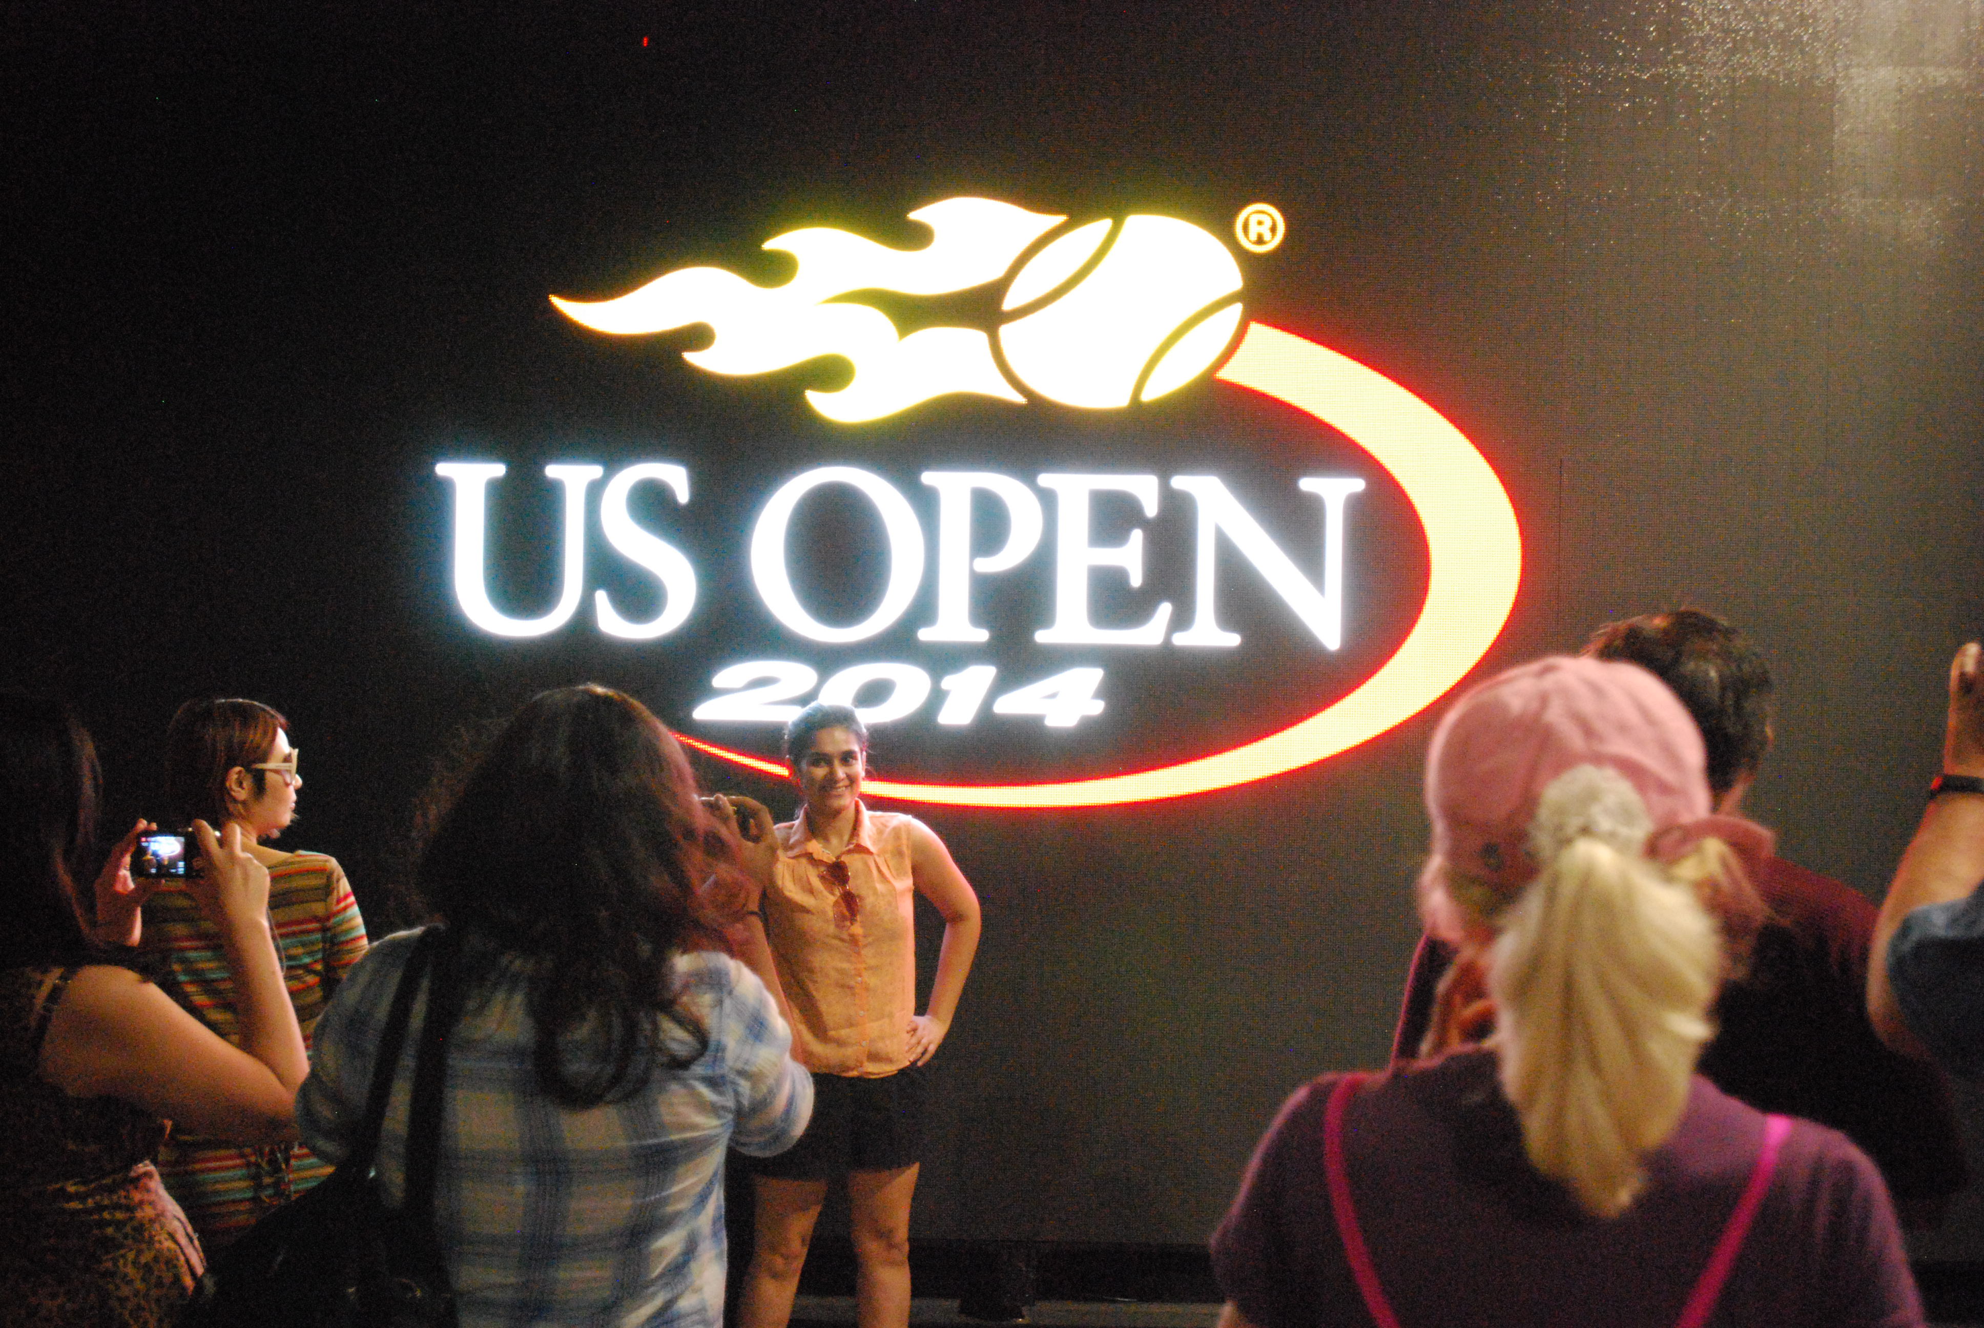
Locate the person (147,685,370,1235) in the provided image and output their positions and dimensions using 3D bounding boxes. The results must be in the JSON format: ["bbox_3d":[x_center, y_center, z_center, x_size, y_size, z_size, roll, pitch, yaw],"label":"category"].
[{"bbox_3d":[-1.282,0.859,4.300,0.420,1.605,0.280,1,0,8],"label":"person"}]

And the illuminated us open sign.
[{"bbox_3d":[-0.033,-0.380,5.801,2.556,1.430,0.100,1,0,1],"label":"illuminated us open sign"}]

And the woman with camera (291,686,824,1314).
[{"bbox_3d":[-0.464,0.849,2.580,0.490,1.655,0.480,1,0,8],"label":"woman with camera"}]

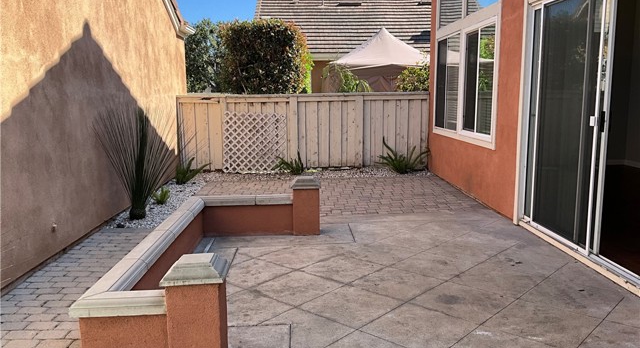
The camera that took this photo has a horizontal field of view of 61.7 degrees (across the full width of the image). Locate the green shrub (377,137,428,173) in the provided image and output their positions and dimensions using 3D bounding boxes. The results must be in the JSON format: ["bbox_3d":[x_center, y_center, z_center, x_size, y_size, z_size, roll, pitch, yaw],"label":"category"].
[{"bbox_3d":[1.585,-0.350,10.303,1.000,0.720,0.850,0,8,-2],"label":"green shrub"}]

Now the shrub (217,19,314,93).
[{"bbox_3d":[-1.174,-1.761,11.769,2.050,3.100,1.700,0,8,-2],"label":"shrub"}]

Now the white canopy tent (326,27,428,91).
[{"bbox_3d":[1.701,-2.288,14.522,3.000,3.267,3.000,0,8,-2],"label":"white canopy tent"}]

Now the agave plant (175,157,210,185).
[{"bbox_3d":[-2.172,-0.062,9.132,0.660,0.480,0.620,0,8,-2],"label":"agave plant"}]

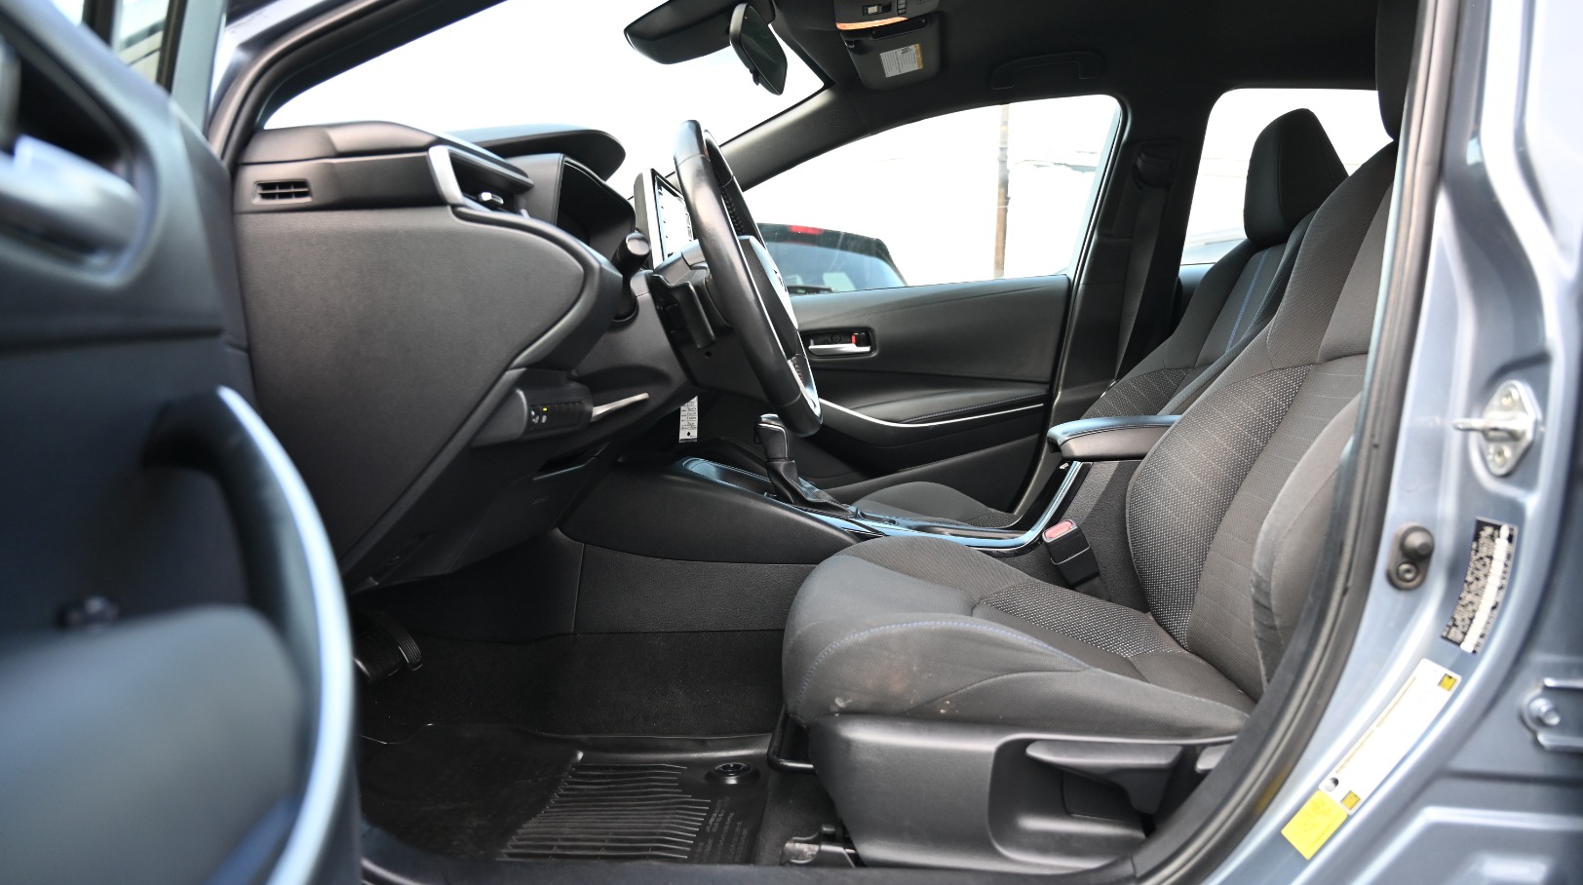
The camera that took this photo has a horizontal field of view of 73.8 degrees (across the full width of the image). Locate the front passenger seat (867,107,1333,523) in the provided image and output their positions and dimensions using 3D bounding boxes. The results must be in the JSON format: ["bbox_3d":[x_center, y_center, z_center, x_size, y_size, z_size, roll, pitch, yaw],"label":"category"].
[{"bbox_3d":[0.550,-0.151,1.858,0.870,0.830,0.530,0,9,4],"label":"front passenger seat"}]

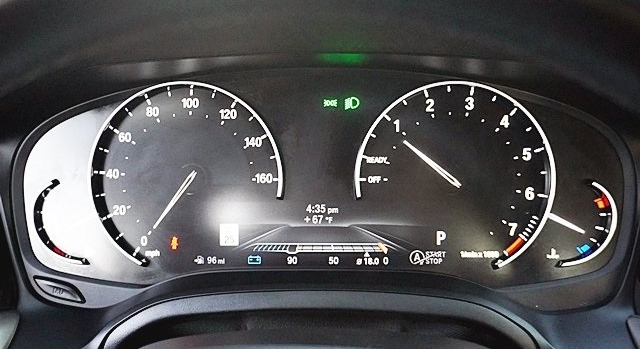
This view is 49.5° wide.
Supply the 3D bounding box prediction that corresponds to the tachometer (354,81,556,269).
[{"bbox_3d":[0.073,0.001,0.374,0.107,0.101,0.018,0,5,3],"label":"tachometer"}]

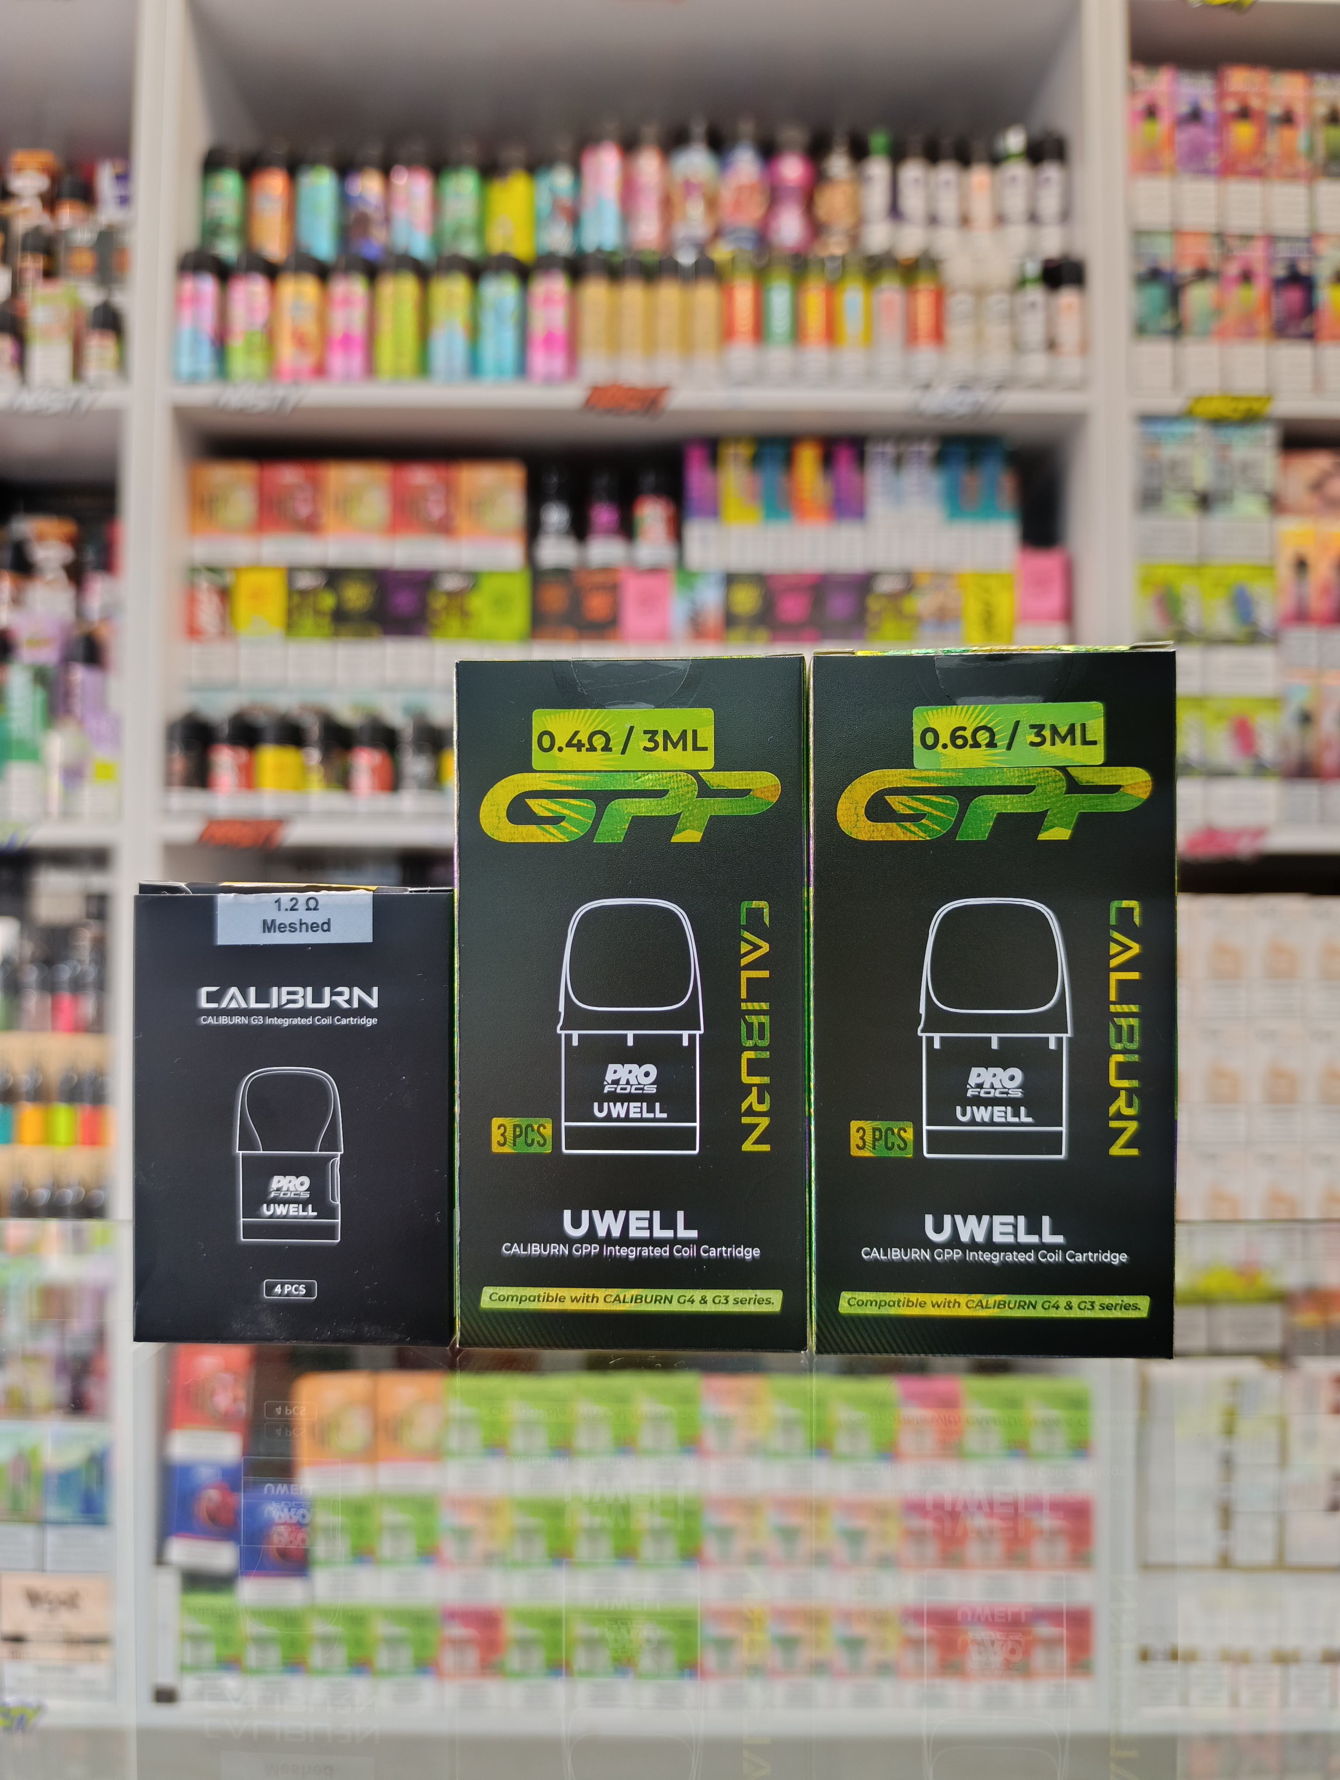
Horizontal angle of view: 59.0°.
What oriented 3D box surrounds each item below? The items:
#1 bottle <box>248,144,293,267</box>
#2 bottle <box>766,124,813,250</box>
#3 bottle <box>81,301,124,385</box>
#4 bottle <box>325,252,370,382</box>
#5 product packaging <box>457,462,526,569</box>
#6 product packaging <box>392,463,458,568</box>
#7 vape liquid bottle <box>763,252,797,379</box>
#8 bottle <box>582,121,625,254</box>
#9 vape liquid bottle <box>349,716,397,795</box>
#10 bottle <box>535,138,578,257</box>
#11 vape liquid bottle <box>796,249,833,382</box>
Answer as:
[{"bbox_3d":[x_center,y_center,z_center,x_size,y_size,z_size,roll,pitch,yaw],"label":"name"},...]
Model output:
[{"bbox_3d":[-0.325,-0.546,0.964,0.036,0.109,0.036,0,-2,0],"label":"bottle"},{"bbox_3d":[0.097,-0.556,0.957,0.036,0.111,0.036,0,-2,0],"label":"bottle"},{"bbox_3d":[-0.430,-0.410,0.900,0.030,0.069,0.030,0,-2,0],"label":"bottle"},{"bbox_3d":[-0.273,-0.481,1.008,0.038,0.114,0.038,0,-2,0],"label":"bottle"},{"bbox_3d":[-0.141,-0.292,0.940,0.051,0.083,0.030,0,-2,0],"label":"product packaging"},{"bbox_3d":[-0.195,-0.292,0.940,0.051,0.083,0.030,0,-2,0],"label":"product packaging"},{"bbox_3d":[0.087,-0.455,0.940,0.029,0.105,0.029,0,-1,0],"label":"vape liquid bottle"},{"bbox_3d":[-0.054,-0.558,0.957,0.035,0.112,0.035,0,-2,0],"label":"bottle"},{"bbox_3d":[-0.226,-0.102,0.900,0.036,0.062,0.036,0,-2,0],"label":"vape liquid bottle"},{"bbox_3d":[-0.092,-0.549,0.964,0.036,0.109,0.036,0,-2,0],"label":"bottle"},{"bbox_3d":[0.115,-0.454,0.940,0.029,0.104,0.029,0,-1,0],"label":"vape liquid bottle"}]

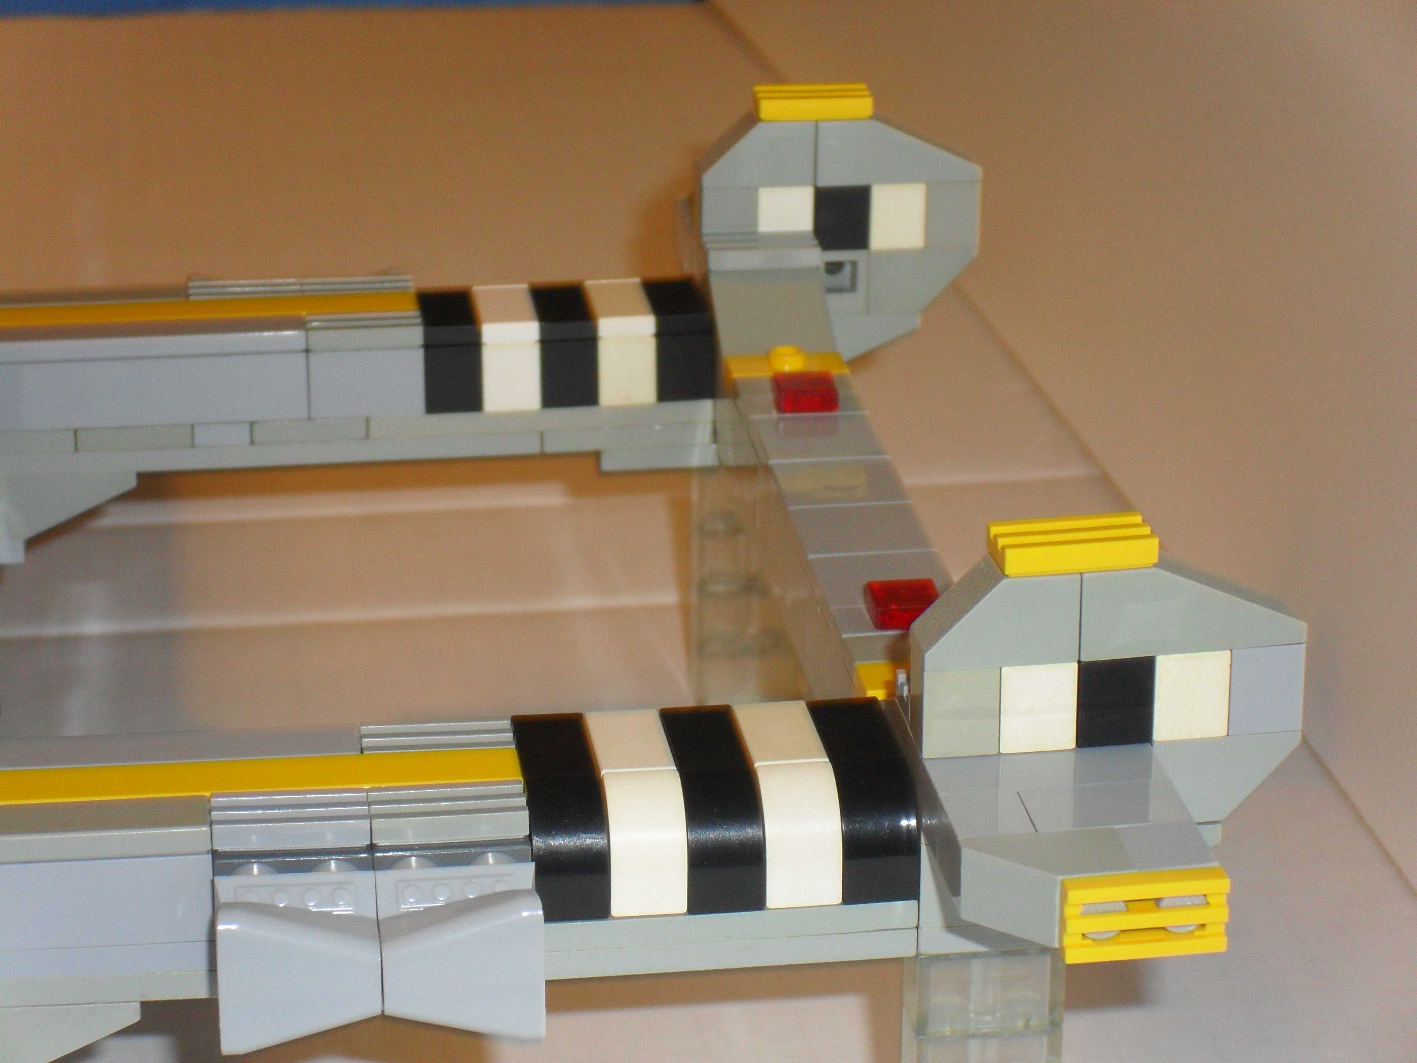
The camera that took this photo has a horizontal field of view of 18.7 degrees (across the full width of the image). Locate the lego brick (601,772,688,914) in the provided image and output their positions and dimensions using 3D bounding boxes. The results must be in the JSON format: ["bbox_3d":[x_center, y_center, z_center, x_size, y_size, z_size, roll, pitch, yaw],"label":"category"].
[{"bbox_3d":[-0.007,0.032,0.448,0.008,0.013,0.013,-3,22,-7],"label":"lego brick"}]

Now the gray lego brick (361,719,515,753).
[{"bbox_3d":[-0.029,0.023,0.456,0.016,0.003,0.008,-3,22,-7],"label":"gray lego brick"}]

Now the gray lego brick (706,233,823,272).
[{"bbox_3d":[0.007,-0.039,0.598,0.016,0.003,0.008,-2,21,-7],"label":"gray lego brick"}]

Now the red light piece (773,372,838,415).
[{"bbox_3d":[0.013,-0.018,0.565,0.008,0.003,0.008,-3,22,-8],"label":"red light piece"}]

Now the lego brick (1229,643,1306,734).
[{"bbox_3d":[0.057,0.015,0.445,0.008,0.010,0.008,-3,21,-7],"label":"lego brick"}]

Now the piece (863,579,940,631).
[{"bbox_3d":[0.023,0.009,0.497,0.008,0.003,0.008,-3,22,-8],"label":"piece"}]

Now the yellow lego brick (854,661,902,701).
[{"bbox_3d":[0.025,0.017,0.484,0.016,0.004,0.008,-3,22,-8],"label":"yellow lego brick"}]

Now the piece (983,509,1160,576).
[{"bbox_3d":[0.037,0.001,0.436,0.016,0.003,0.008,-3,21,-7],"label":"piece"}]

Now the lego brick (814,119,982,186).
[{"bbox_3d":[0.026,-0.055,0.607,0.024,0.010,0.008,-2,22,-8],"label":"lego brick"}]

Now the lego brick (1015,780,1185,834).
[{"bbox_3d":[0.040,0.031,0.432,0.016,0.008,0.010,-3,22,-8],"label":"lego brick"}]

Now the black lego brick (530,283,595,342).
[{"bbox_3d":[-0.020,-0.030,0.597,0.008,0.003,0.016,-3,21,-7],"label":"black lego brick"}]

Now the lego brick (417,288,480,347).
[{"bbox_3d":[-0.036,-0.030,0.596,0.008,0.003,0.016,-3,22,-8],"label":"lego brick"}]

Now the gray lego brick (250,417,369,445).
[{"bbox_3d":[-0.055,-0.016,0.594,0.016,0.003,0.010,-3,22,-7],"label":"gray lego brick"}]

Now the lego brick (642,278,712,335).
[{"bbox_3d":[-0.004,-0.031,0.599,0.008,0.003,0.016,-3,21,-7],"label":"lego brick"}]

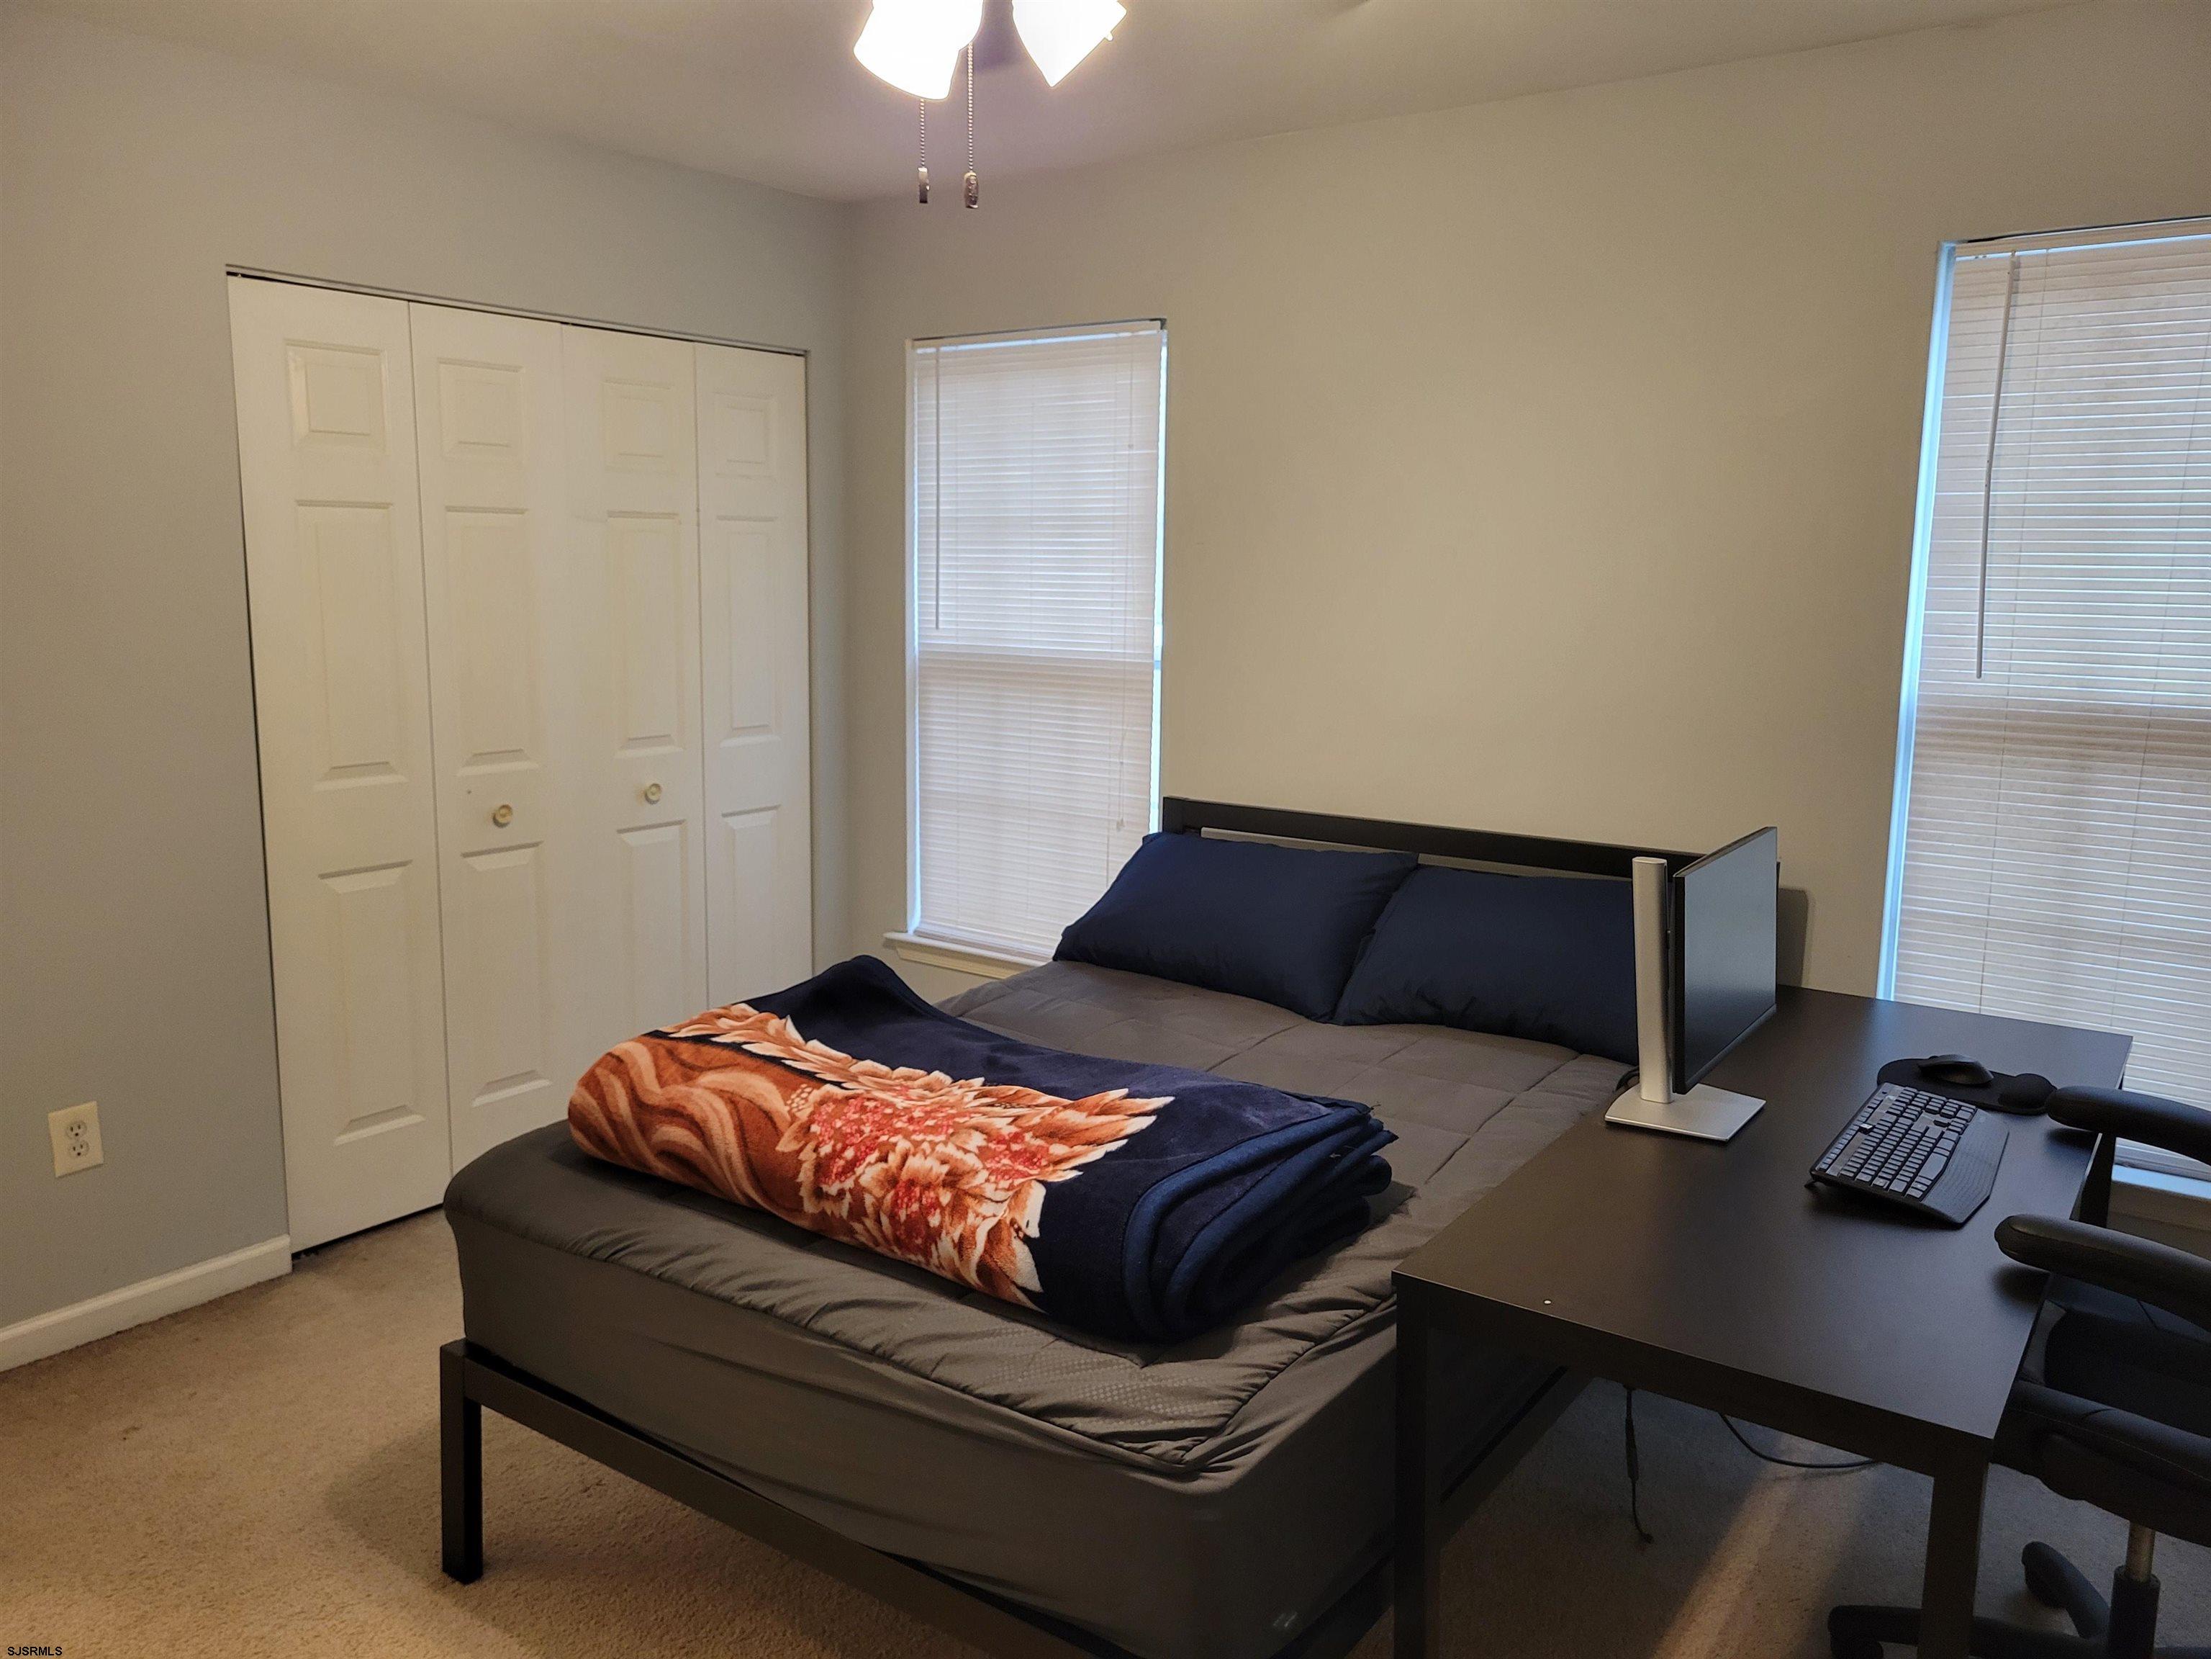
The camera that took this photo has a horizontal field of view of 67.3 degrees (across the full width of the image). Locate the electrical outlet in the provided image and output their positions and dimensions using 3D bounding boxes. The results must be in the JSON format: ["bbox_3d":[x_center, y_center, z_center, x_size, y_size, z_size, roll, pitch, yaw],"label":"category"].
[{"bbox_3d":[-1.920,0.578,3.102,0.008,0.122,0.081,7,11,35],"label":"electrical outlet"}]

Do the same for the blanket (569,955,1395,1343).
[{"bbox_3d":[-0.175,0.390,2.311,1.060,0.190,0.595,7,11,35],"label":"blanket"}]

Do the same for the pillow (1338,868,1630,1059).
[{"bbox_3d":[0.818,0.240,3.069,0.660,0.165,0.475,7,36,35],"label":"pillow"}]

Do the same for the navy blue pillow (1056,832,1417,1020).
[{"bbox_3d":[0.268,0.170,3.455,0.670,0.165,0.475,7,36,35],"label":"navy blue pillow"}]

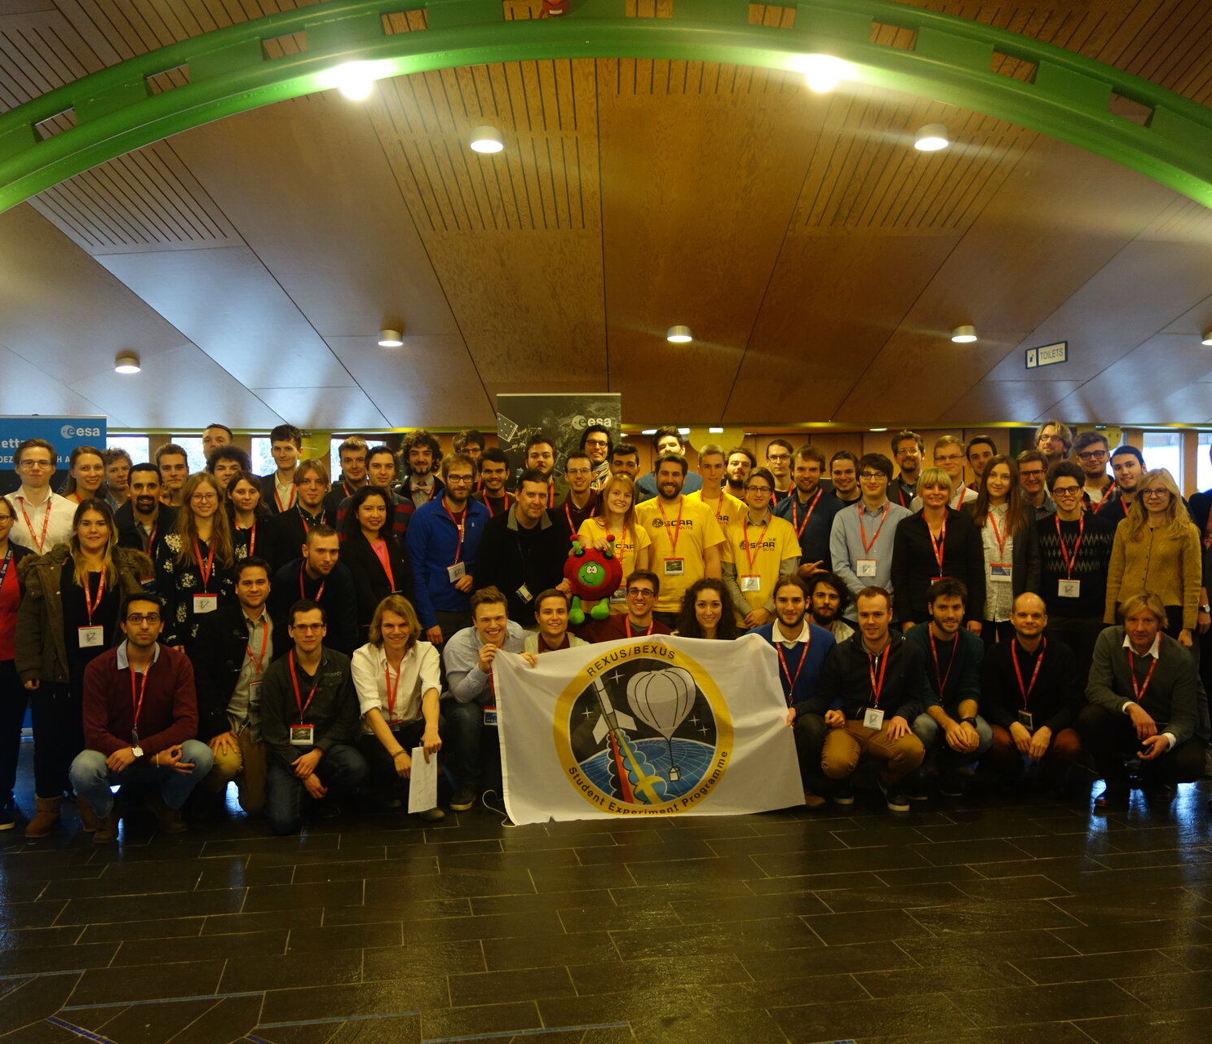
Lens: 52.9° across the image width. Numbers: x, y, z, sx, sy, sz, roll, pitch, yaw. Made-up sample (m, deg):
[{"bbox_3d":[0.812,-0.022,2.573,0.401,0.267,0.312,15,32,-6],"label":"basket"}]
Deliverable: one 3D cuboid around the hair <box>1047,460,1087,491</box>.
[{"bbox_3d":[2.583,-0.257,6.830,0.215,0.185,0.225,0,2,14],"label":"hair"}]

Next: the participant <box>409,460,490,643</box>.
[{"bbox_3d":[-0.870,0.536,6.850,0.490,1.828,0.360,-1,2,-14],"label":"participant"}]

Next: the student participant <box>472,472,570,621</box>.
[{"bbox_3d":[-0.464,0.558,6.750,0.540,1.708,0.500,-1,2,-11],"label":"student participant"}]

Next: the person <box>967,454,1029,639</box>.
[{"bbox_3d":[2.256,0.505,6.941,0.460,1.768,0.340,0,2,14],"label":"person"}]

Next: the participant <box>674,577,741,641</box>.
[{"bbox_3d":[0.547,0.850,6.450,0.470,1.123,0.600,-1,2,0],"label":"participant"}]

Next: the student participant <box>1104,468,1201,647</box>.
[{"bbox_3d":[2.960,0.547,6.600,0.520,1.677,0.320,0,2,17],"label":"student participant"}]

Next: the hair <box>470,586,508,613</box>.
[{"bbox_3d":[-0.579,0.392,6.100,0.185,0.160,0.210,-1,2,-10],"label":"hair"}]

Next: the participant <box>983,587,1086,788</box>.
[{"bbox_3d":[2.322,0.869,6.633,0.570,1.060,0.660,0,2,14],"label":"participant"}]

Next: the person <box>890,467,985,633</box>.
[{"bbox_3d":[1.915,0.536,7.022,0.520,1.706,0.340,0,2,12],"label":"person"}]

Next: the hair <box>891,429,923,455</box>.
[{"bbox_3d":[1.836,-0.470,7.400,0.200,0.169,0.220,0,2,12],"label":"hair"}]

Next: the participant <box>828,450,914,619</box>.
[{"bbox_3d":[1.599,0.483,7.321,0.540,1.796,0.360,0,2,9],"label":"participant"}]

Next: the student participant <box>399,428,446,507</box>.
[{"bbox_3d":[-1.129,0.399,7.468,0.520,1.935,0.360,-1,2,-7],"label":"student participant"}]

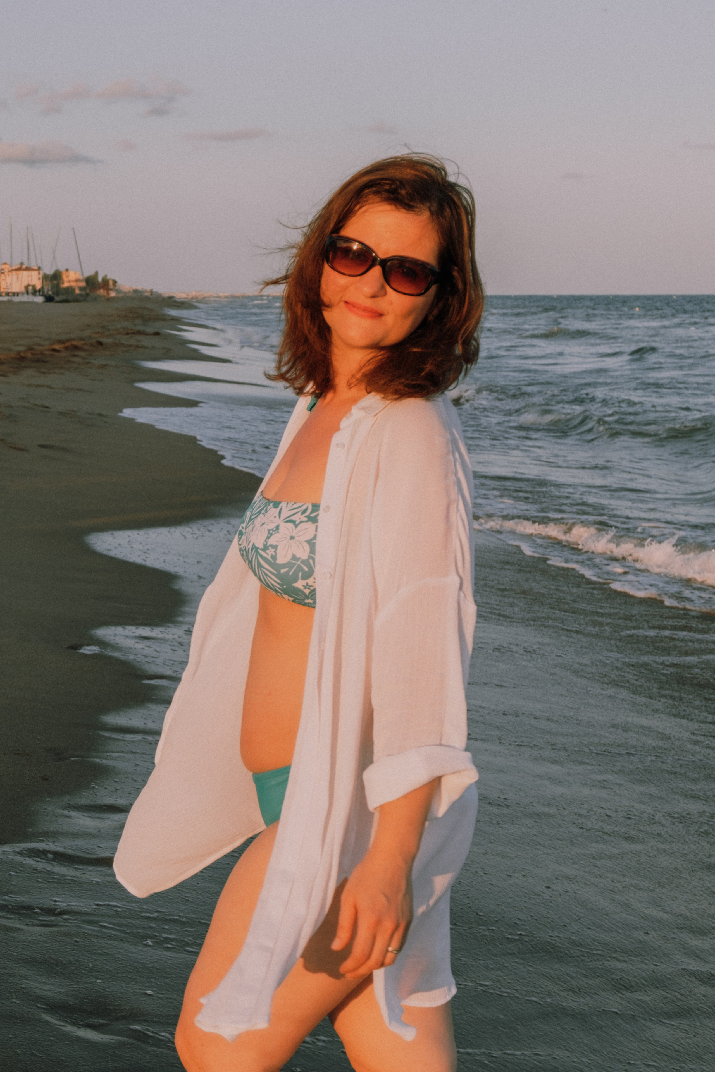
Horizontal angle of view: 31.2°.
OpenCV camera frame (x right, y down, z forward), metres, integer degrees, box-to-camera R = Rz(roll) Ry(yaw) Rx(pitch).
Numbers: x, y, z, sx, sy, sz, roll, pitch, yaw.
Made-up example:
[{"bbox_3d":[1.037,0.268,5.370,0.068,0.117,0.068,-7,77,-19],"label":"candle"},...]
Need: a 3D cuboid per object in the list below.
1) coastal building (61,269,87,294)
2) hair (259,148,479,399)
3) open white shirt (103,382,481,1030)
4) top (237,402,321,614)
[{"bbox_3d":[-99.810,-89.190,450.000,10.000,9.000,9.000,-5,12,-24],"label":"coastal building"},{"bbox_3d":[0.020,-0.305,1.530,0.250,0.290,0.240,13,11,10],"label":"hair"},{"bbox_3d":[-0.065,0.210,1.580,0.400,0.780,0.460,-5,12,-27],"label":"open white shirt"},{"bbox_3d":[-0.045,-0.045,1.540,0.210,0.260,0.290,-5,12,-27],"label":"top"}]

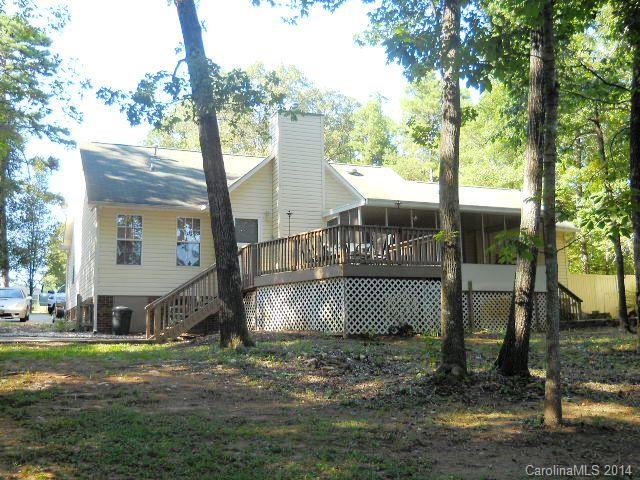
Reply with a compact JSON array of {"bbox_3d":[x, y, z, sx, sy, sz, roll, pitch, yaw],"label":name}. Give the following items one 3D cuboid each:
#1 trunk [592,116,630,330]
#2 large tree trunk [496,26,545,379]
[{"bbox_3d":[9.523,-0.602,22.486,0.500,7.103,0.400,-7,-9,23],"label":"trunk"},{"bbox_3d":[3.177,-0.655,10.437,0.520,5.364,0.460,4,-5,16],"label":"large tree trunk"}]

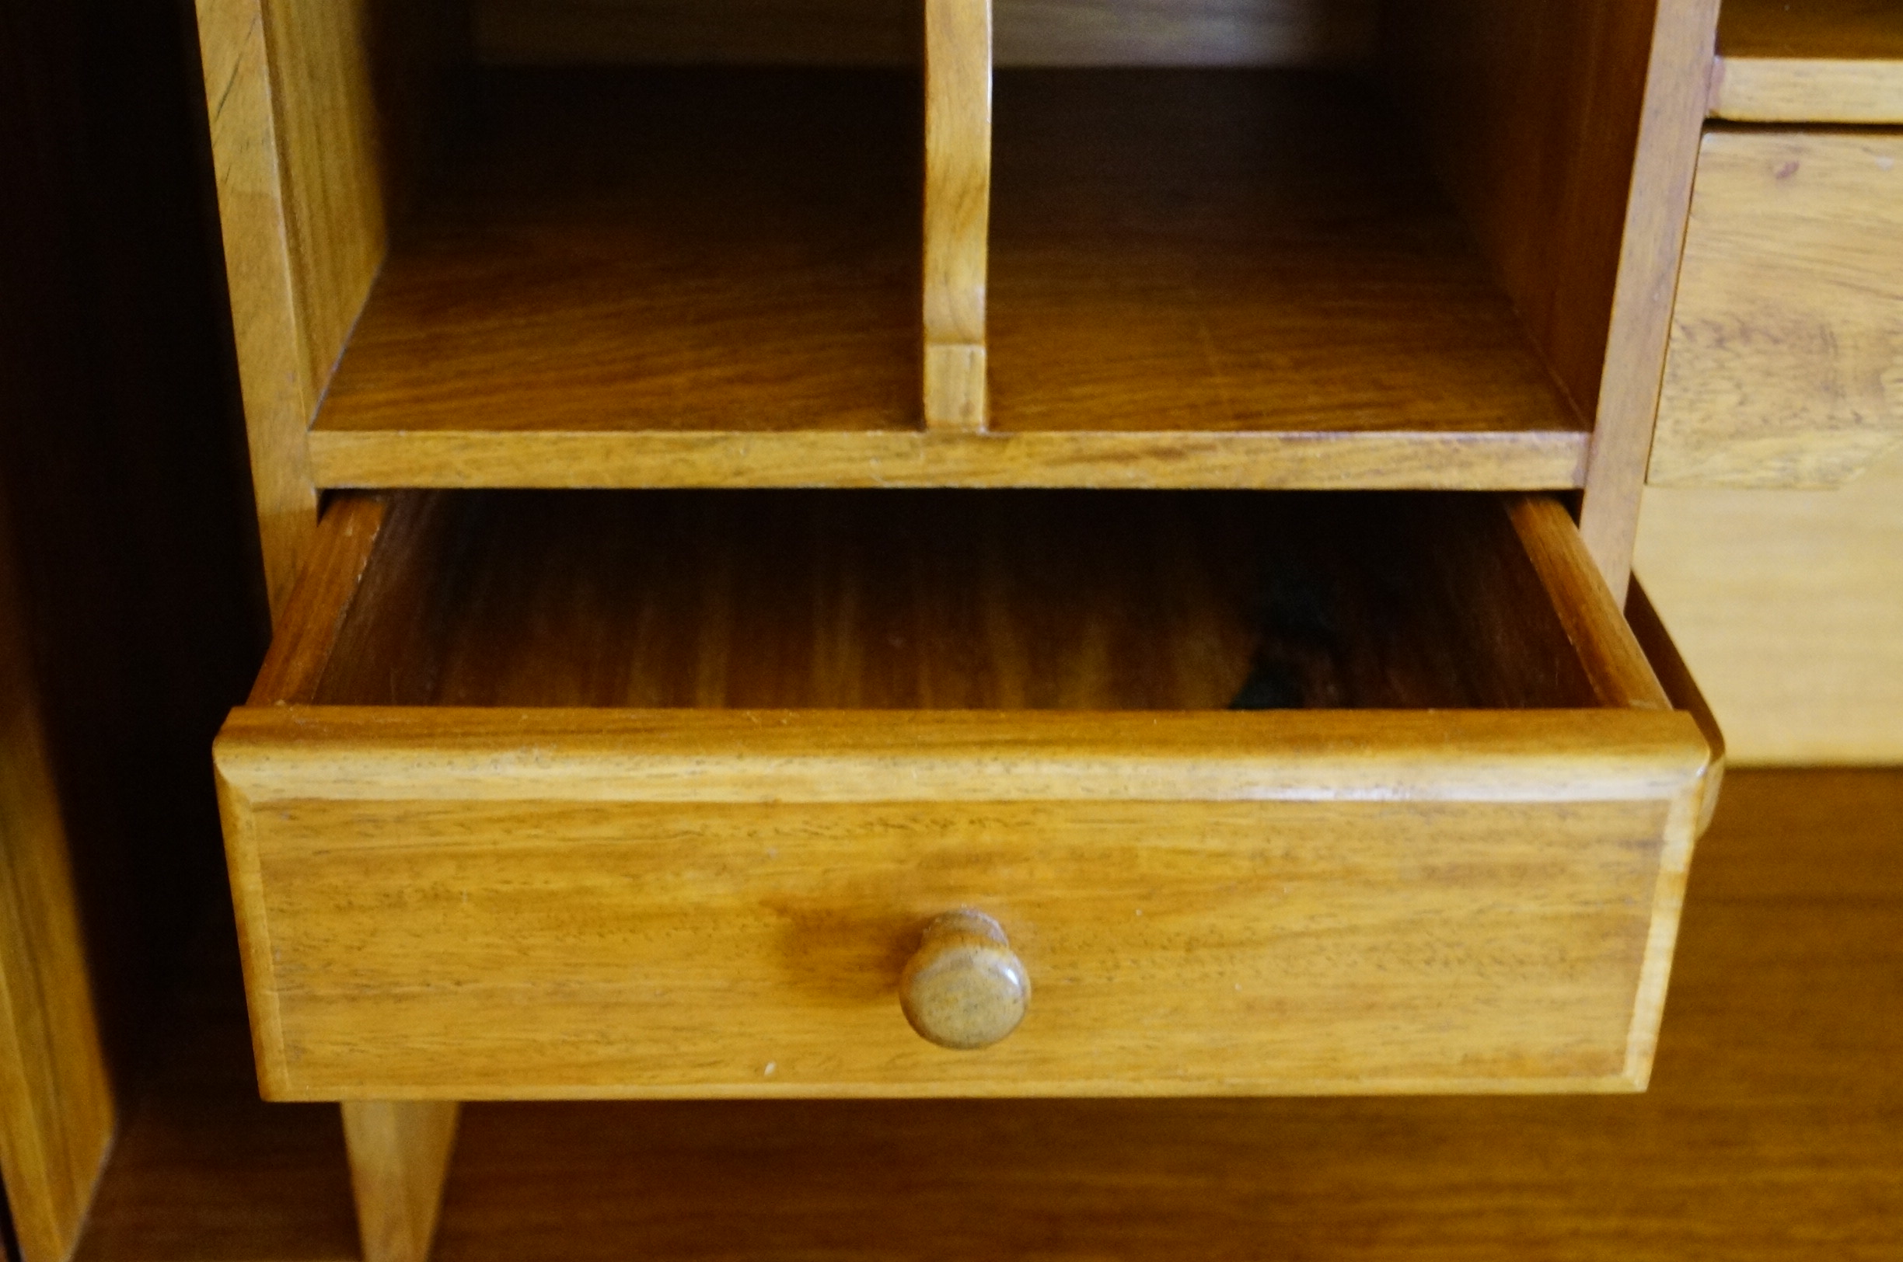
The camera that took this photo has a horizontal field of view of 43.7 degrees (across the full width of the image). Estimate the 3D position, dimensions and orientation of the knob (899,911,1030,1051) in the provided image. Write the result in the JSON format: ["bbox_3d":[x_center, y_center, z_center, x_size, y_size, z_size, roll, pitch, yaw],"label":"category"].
[{"bbox_3d":[0.003,0.080,0.546,0.030,0.030,0.026,0,29,-2],"label":"knob"}]

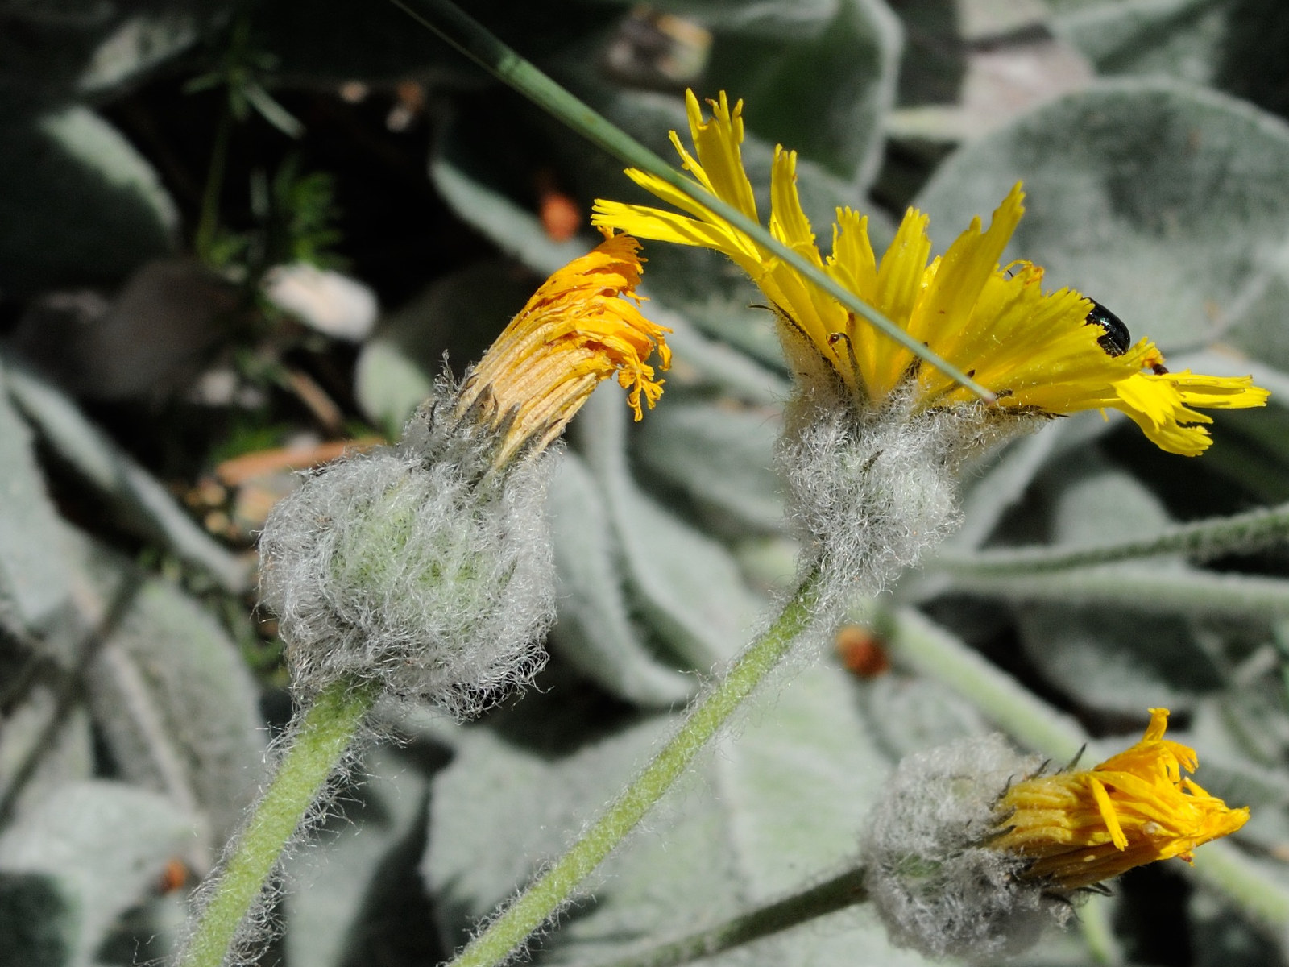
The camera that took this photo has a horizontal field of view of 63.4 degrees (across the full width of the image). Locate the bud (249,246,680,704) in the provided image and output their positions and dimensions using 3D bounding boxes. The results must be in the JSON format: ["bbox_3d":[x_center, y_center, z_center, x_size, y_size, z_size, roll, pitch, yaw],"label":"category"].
[{"bbox_3d":[-0.011,0.000,0.067,0.020,0.035,0.020,34,0,0],"label":"bud"}]

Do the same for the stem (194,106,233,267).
[{"bbox_3d":[-0.050,-0.034,0.120,0.002,0.018,0.002,11,9,0],"label":"stem"}]

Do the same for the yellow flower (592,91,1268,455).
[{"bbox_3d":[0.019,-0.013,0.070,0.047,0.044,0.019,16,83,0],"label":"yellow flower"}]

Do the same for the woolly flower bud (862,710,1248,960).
[{"bbox_3d":[0.032,0.027,0.080,0.030,0.019,0.019,-12,0,0],"label":"woolly flower bud"}]

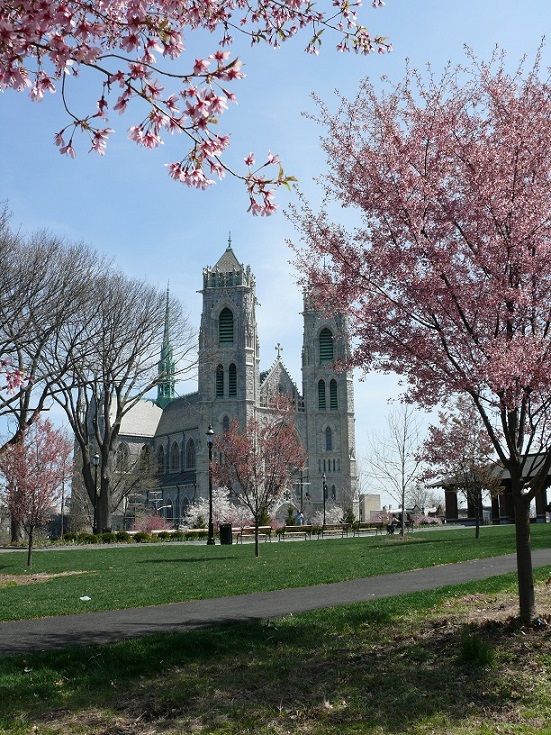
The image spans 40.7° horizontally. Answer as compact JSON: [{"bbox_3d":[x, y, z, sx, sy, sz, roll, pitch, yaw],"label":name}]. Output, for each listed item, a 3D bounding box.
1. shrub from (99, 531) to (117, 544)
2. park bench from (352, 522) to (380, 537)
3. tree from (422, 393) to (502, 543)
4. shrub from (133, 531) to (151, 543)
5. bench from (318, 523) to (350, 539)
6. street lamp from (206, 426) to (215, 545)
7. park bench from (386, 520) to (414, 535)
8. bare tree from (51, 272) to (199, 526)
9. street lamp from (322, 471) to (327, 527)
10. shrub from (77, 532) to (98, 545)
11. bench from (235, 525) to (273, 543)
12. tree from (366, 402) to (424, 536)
[{"bbox_3d":[-8.631,8.786,38.261,0.840,0.620,0.840,-1,-11,0],"label":"shrub"},{"bbox_3d":[4.972,8.949,41.045,1.750,0.840,0.600,9,-14,-38],"label":"park bench"},{"bbox_3d":[8.496,4.485,33.769,3.700,6.410,3.700,0,-11,0],"label":"tree"},{"bbox_3d":[-6.862,8.653,38.045,0.880,0.600,0.800,0,-11,0],"label":"shrub"},{"bbox_3d":[3.103,8.589,39.077,1.750,0.840,0.600,8,-13,-34],"label":"bench"},{"bbox_3d":[-3.033,5.527,35.048,0.420,5.550,0.420,-1,-11,0],"label":"street lamp"},{"bbox_3d":[7.238,9.253,43.023,1.750,0.840,0.600,9,-14,-37],"label":"park bench"},{"bbox_3d":[-10.943,2.323,53.557,10.200,19.170,10.000,0,-11,0],"label":"bare tree"},{"bbox_3d":[4.734,13.027,72.548,0.420,5.550,0.420,-1,-11,0],"label":"street lamp"},{"bbox_3d":[-9.517,8.691,37.861,1.000,0.620,0.950,-1,-11,0],"label":"shrub"},{"bbox_3d":[-0.987,8.041,35.681,1.820,0.820,0.580,8,-14,-37],"label":"bench"},{"bbox_3d":[6.157,5.422,39.387,3.000,6.950,3.000,-1,-11,0],"label":"tree"}]

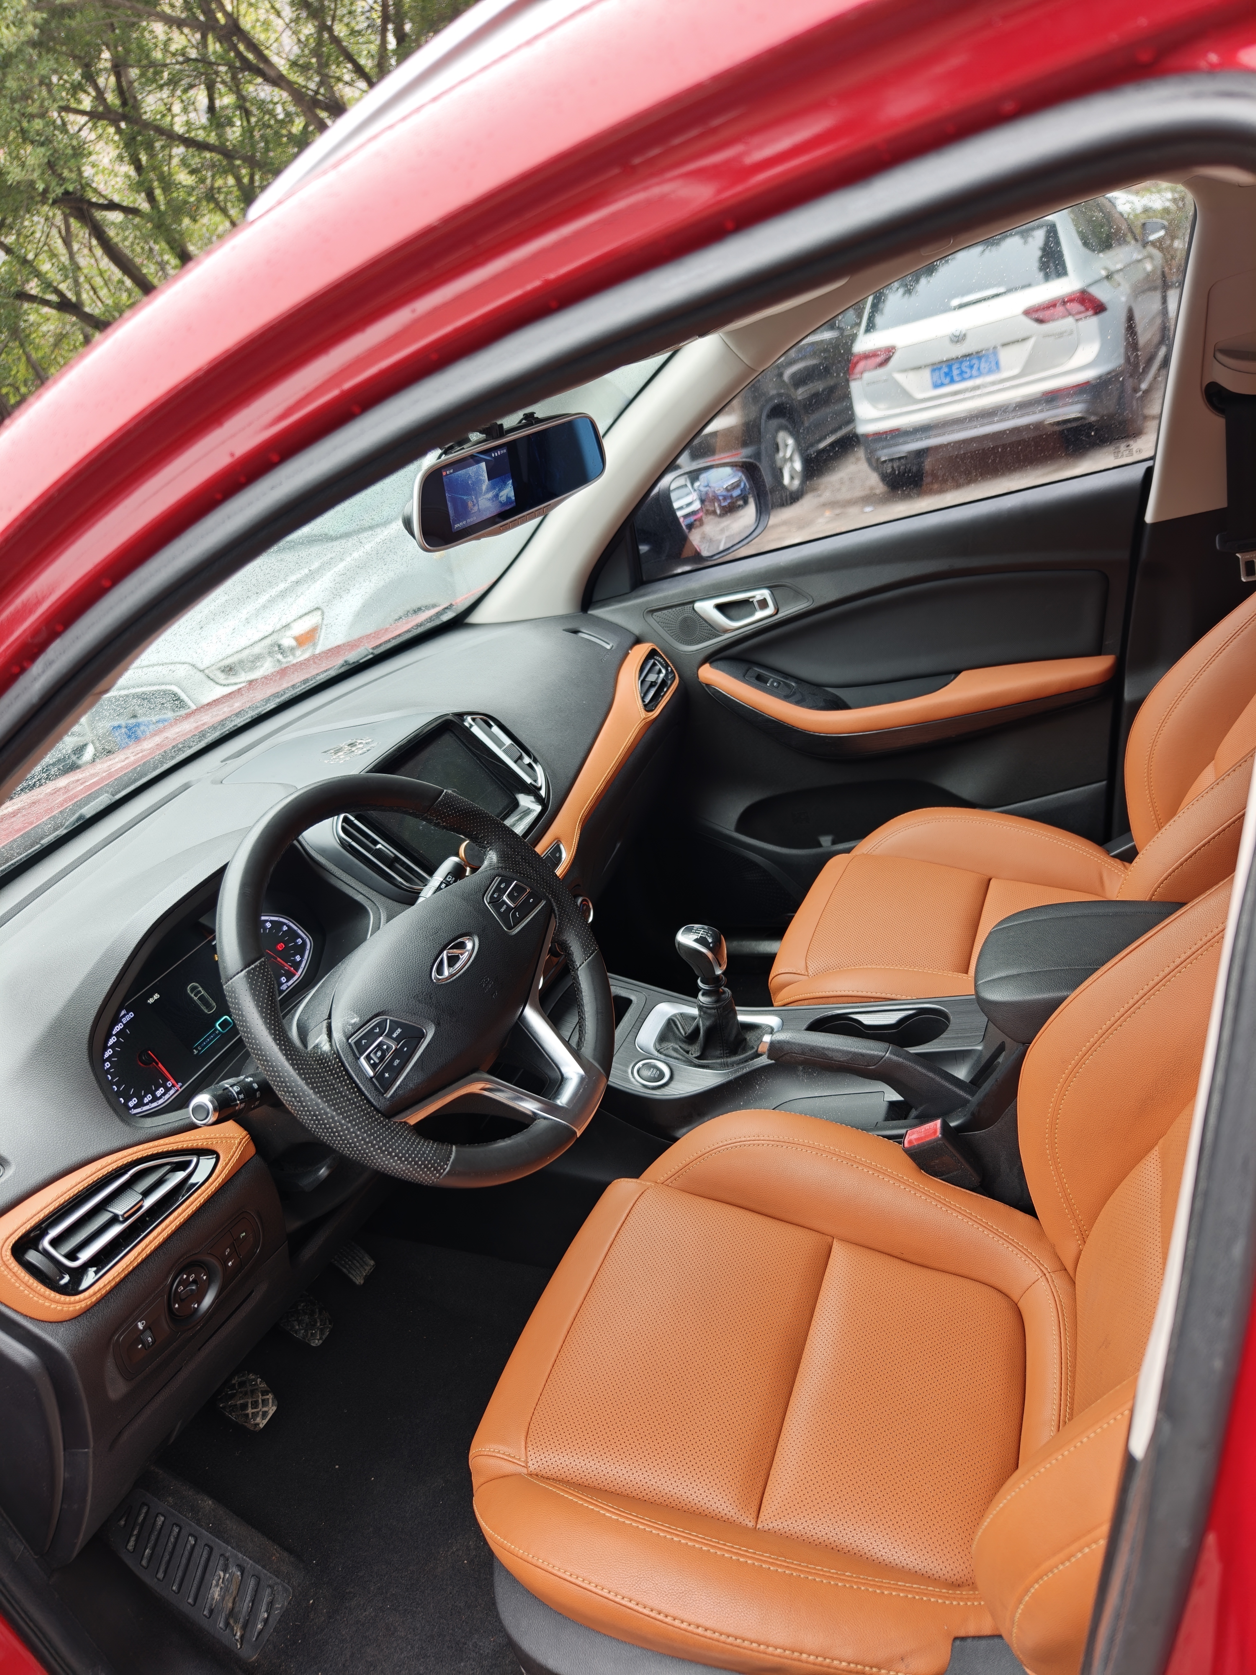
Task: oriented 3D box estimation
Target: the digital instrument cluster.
[{"bbox_3d":[-0.409,0.161,1.074,0.030,0.096,0.280,-32,11,34],"label":"digital instrument cluster"}]

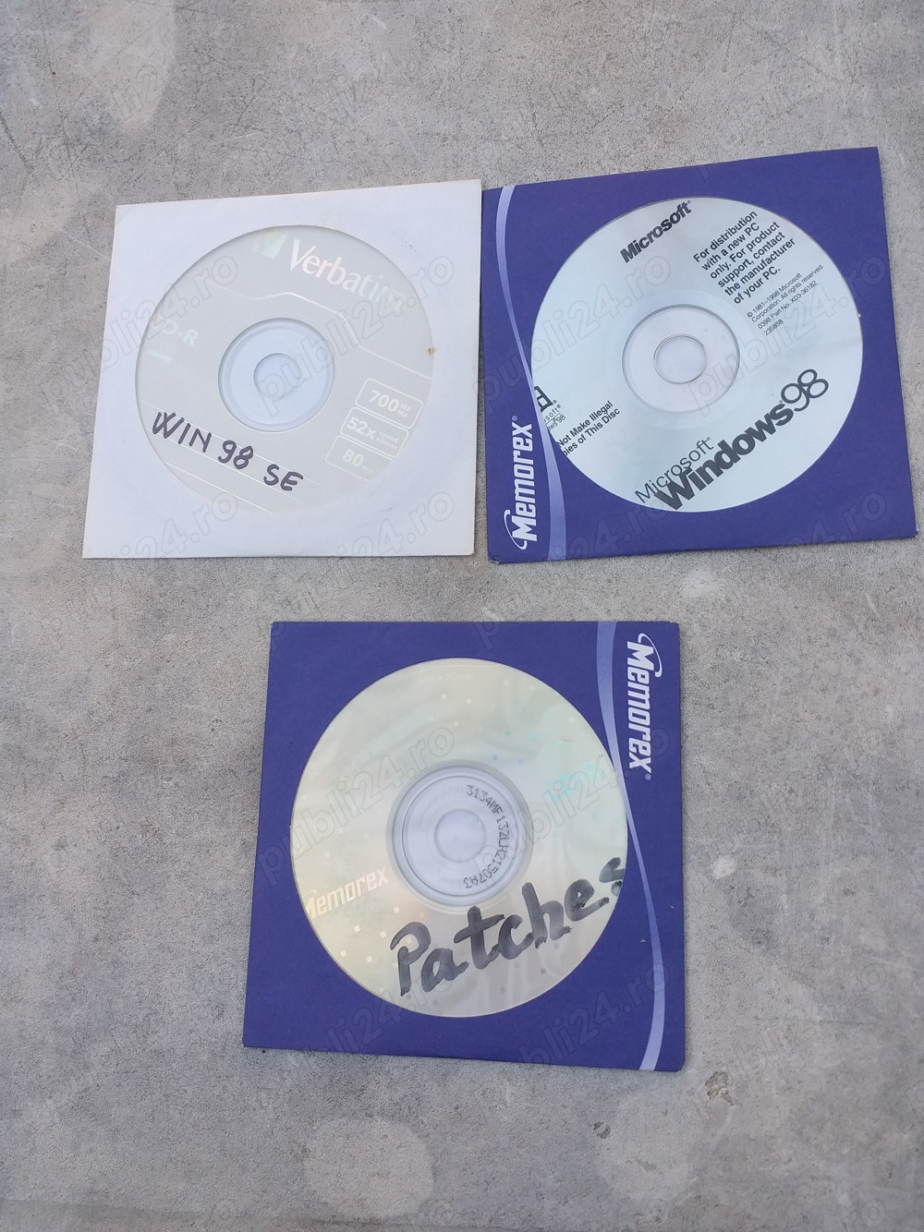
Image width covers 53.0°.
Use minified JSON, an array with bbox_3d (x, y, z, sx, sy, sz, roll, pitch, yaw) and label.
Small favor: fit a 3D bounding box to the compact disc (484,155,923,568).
[{"bbox_3d":[0.068,-0.081,0.283,0.123,0.003,0.123,-2,80,7],"label":"compact disc"}]

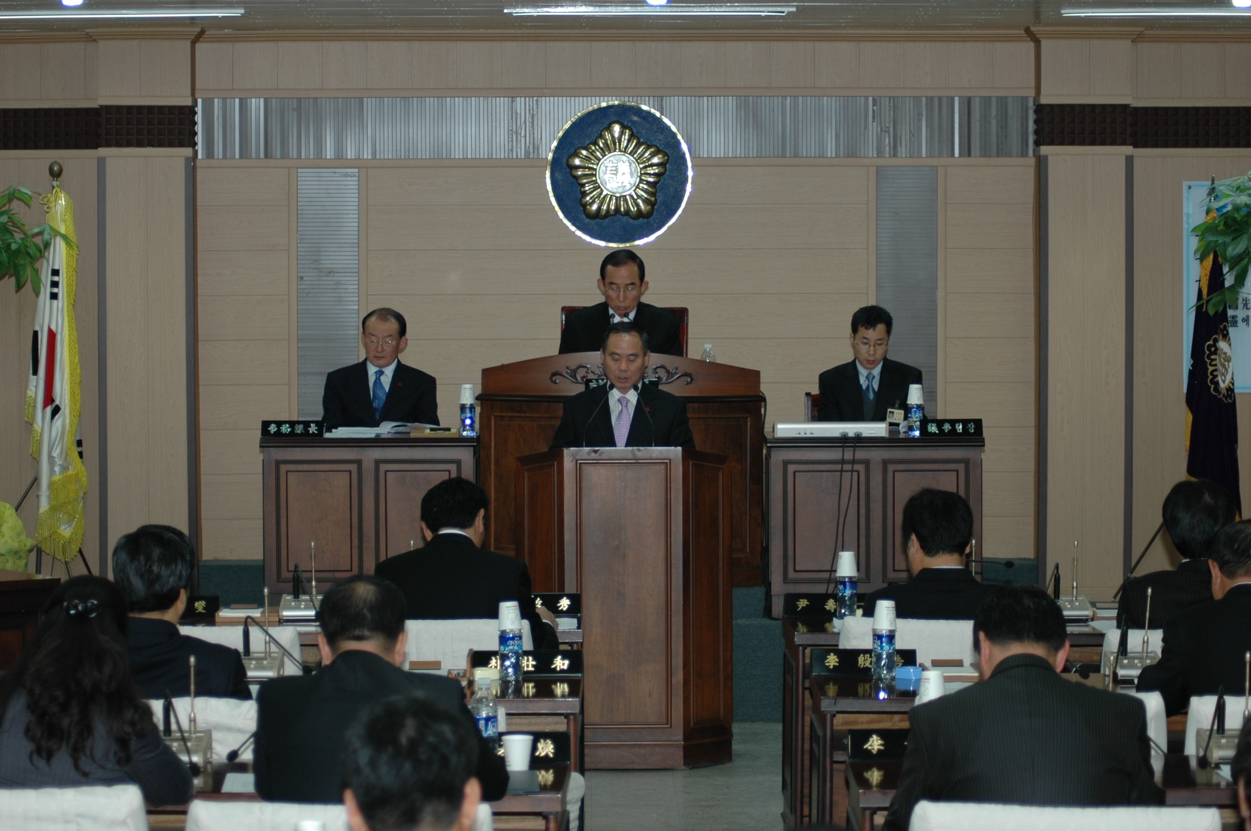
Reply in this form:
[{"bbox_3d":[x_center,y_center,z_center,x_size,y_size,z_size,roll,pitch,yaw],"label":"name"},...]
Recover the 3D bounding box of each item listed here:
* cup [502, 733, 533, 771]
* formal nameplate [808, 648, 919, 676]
[{"bbox_3d":[-0.242,0.760,8.200,0.072,0.073,0.072,0,2,0],"label":"cup"},{"bbox_3d":[0.670,0.691,10.239,0.293,0.072,0.055,0,3,0],"label":"formal nameplate"}]

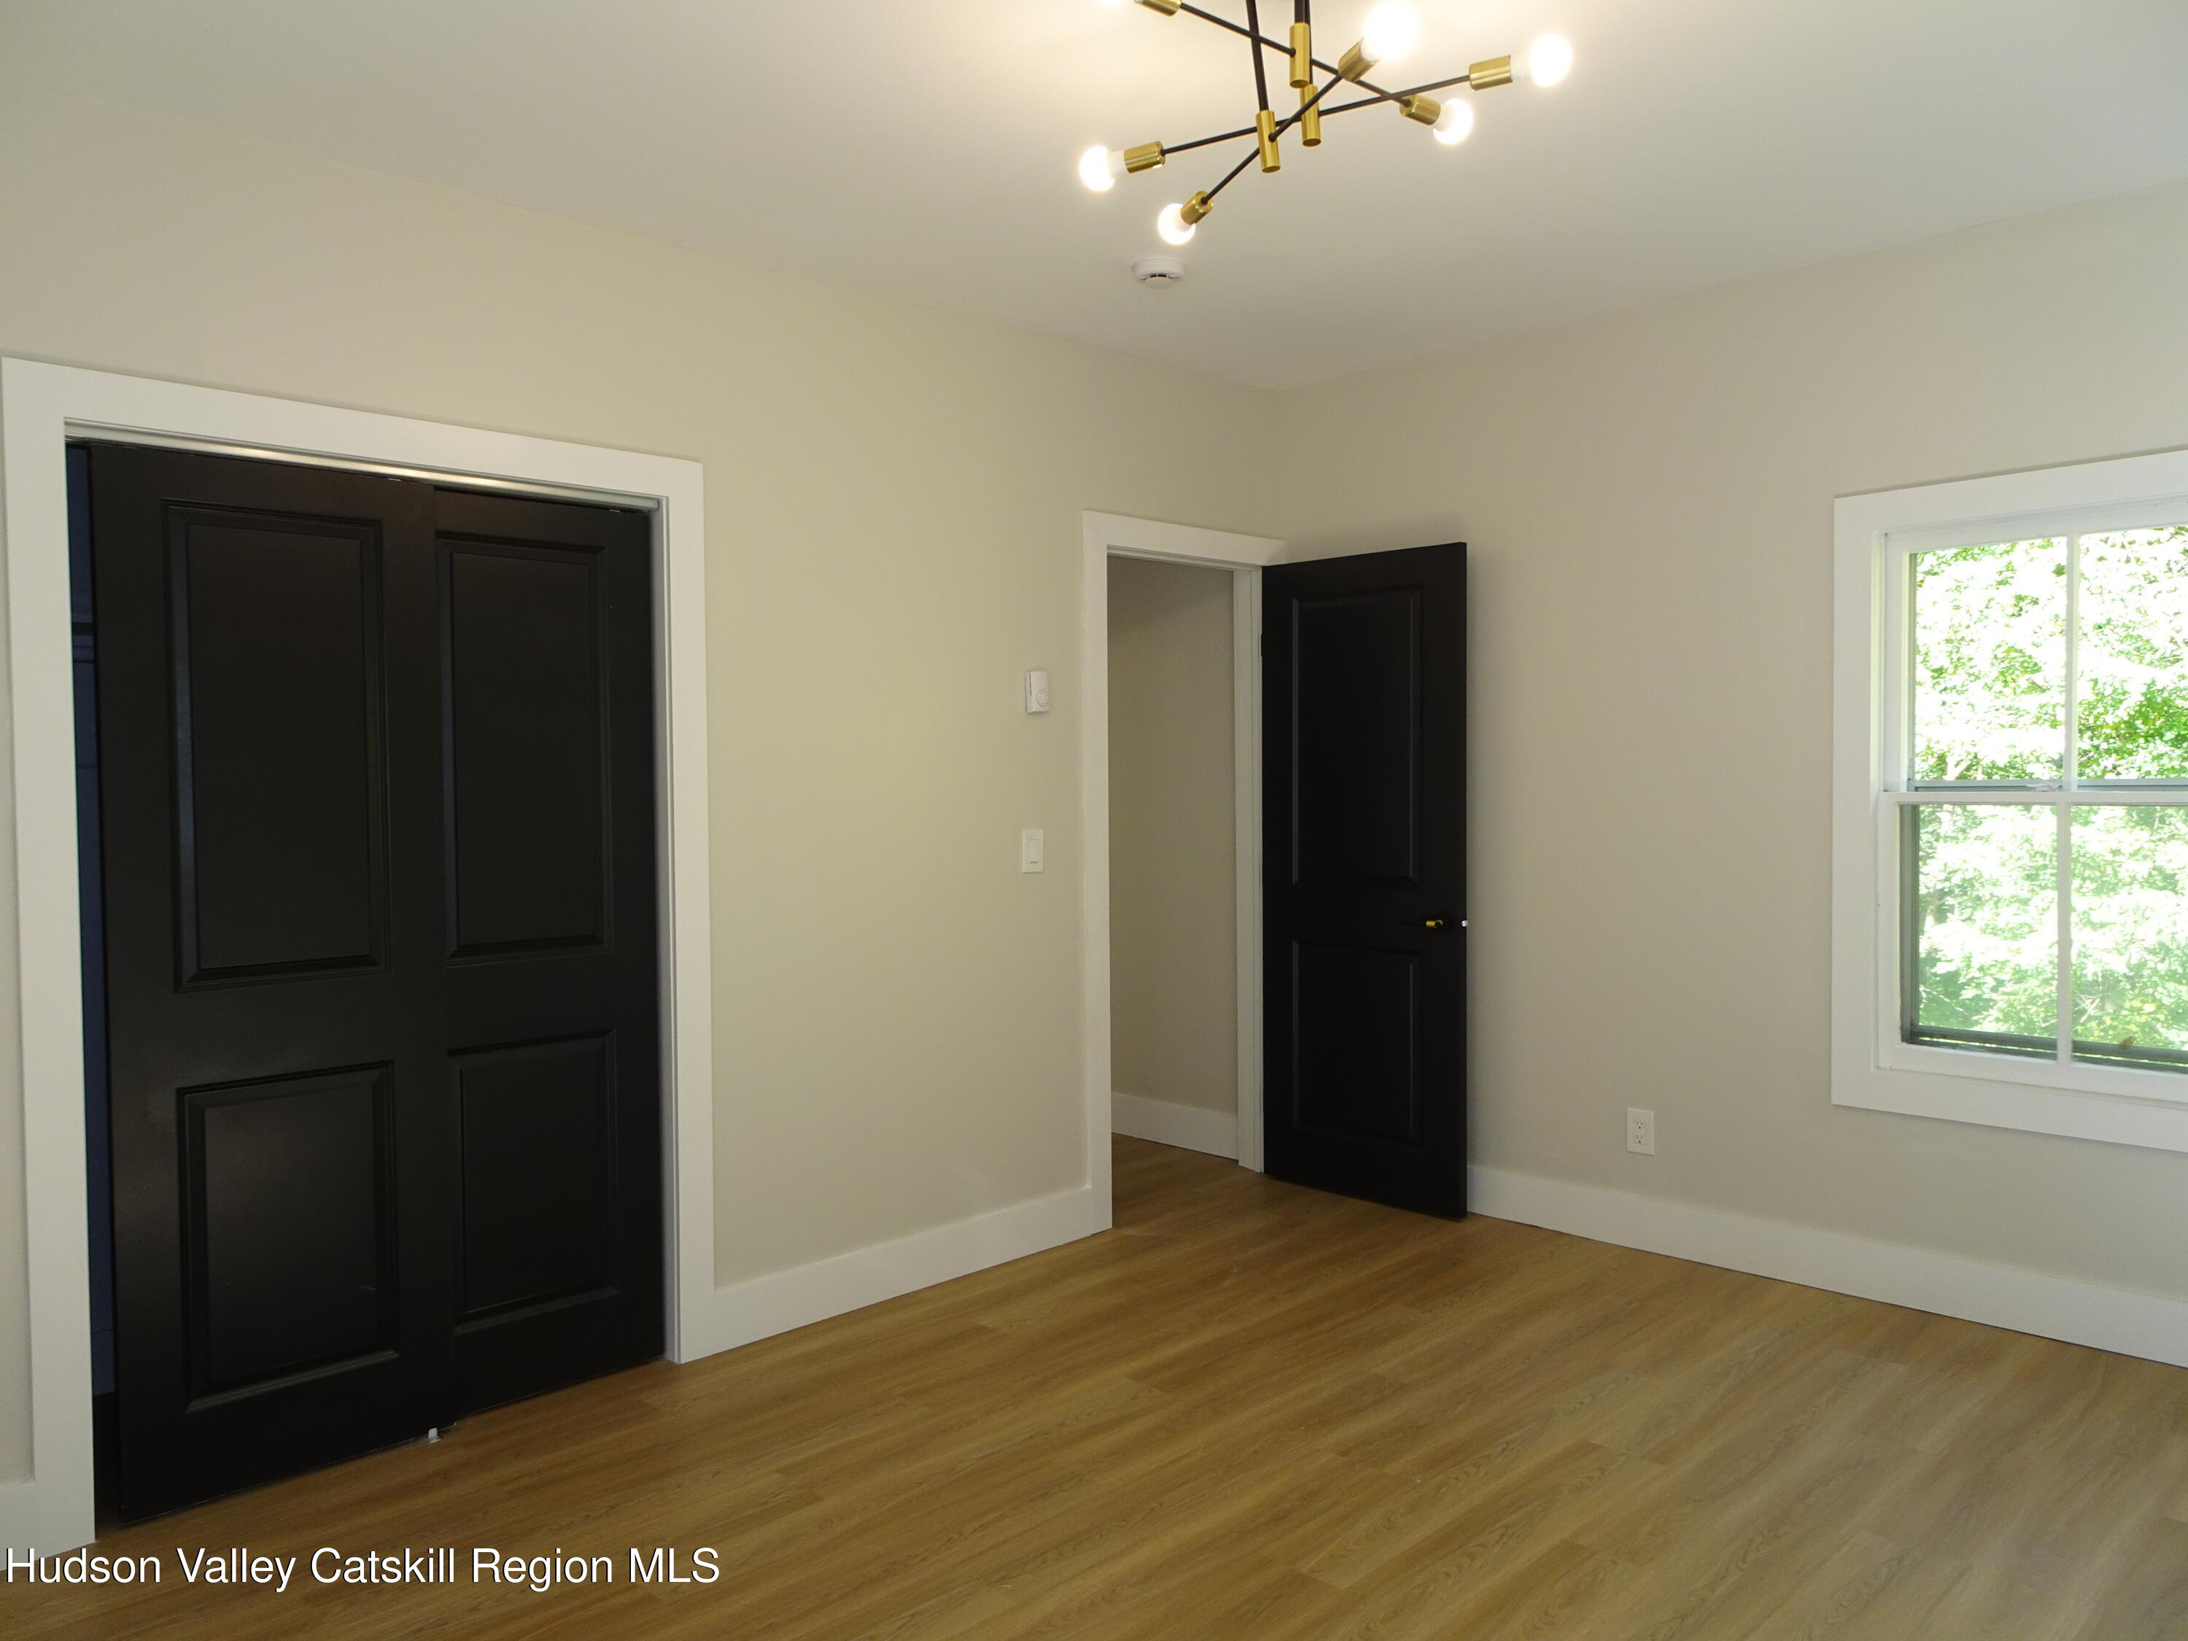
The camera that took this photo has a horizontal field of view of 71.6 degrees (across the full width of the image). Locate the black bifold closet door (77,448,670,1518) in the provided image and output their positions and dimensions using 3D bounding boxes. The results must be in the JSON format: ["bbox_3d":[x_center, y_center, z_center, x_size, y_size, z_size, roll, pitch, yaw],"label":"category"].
[{"bbox_3d":[-1.411,0.274,3.152,1.111,1.980,0.087,-2,2,-45],"label":"black bifold closet door"}]

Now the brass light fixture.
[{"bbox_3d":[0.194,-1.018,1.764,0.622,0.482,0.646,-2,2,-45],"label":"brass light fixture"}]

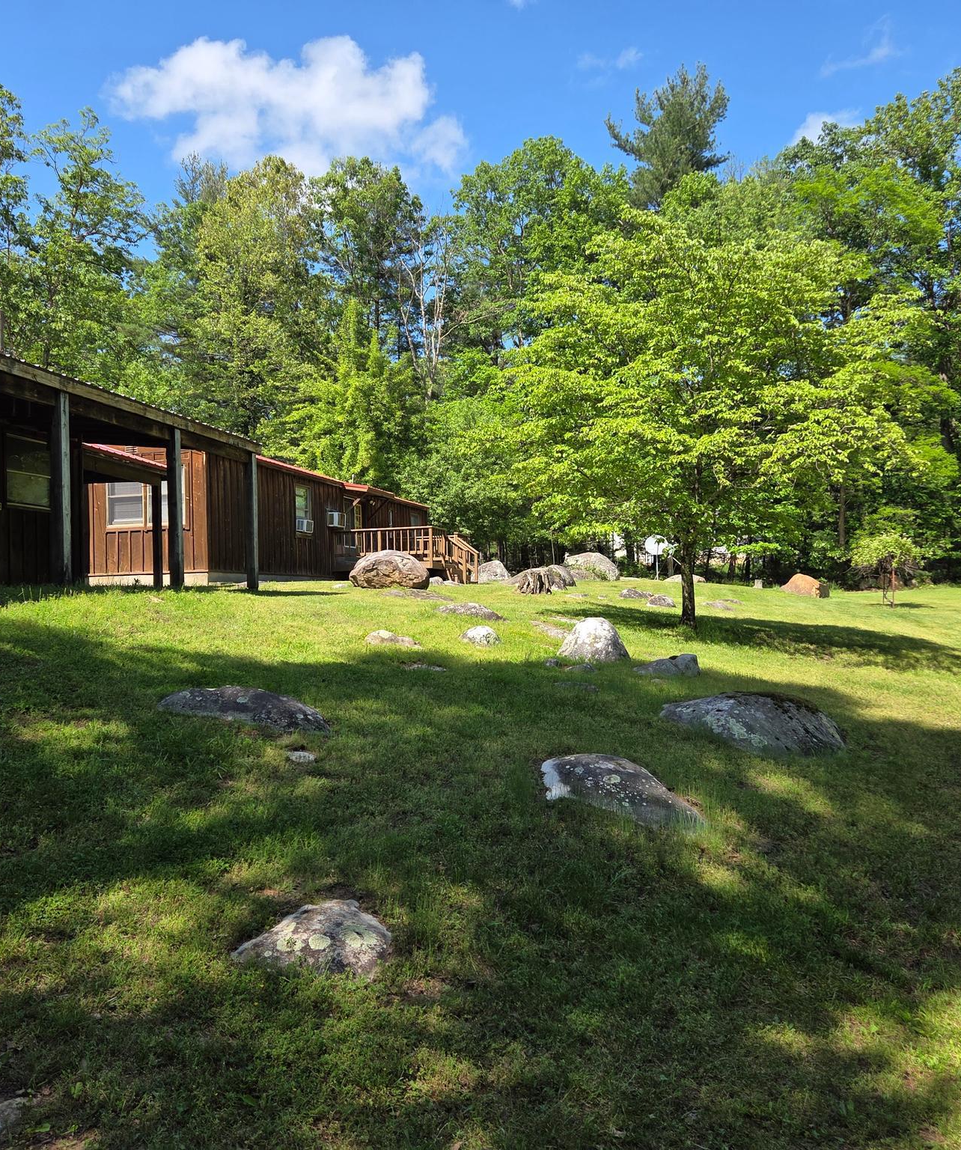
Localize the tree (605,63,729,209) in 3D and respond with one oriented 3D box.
[{"bbox_3d":[9.259,-12.125,50.000,7.500,26.014,7.500,-1,0,11],"label":"tree"}]

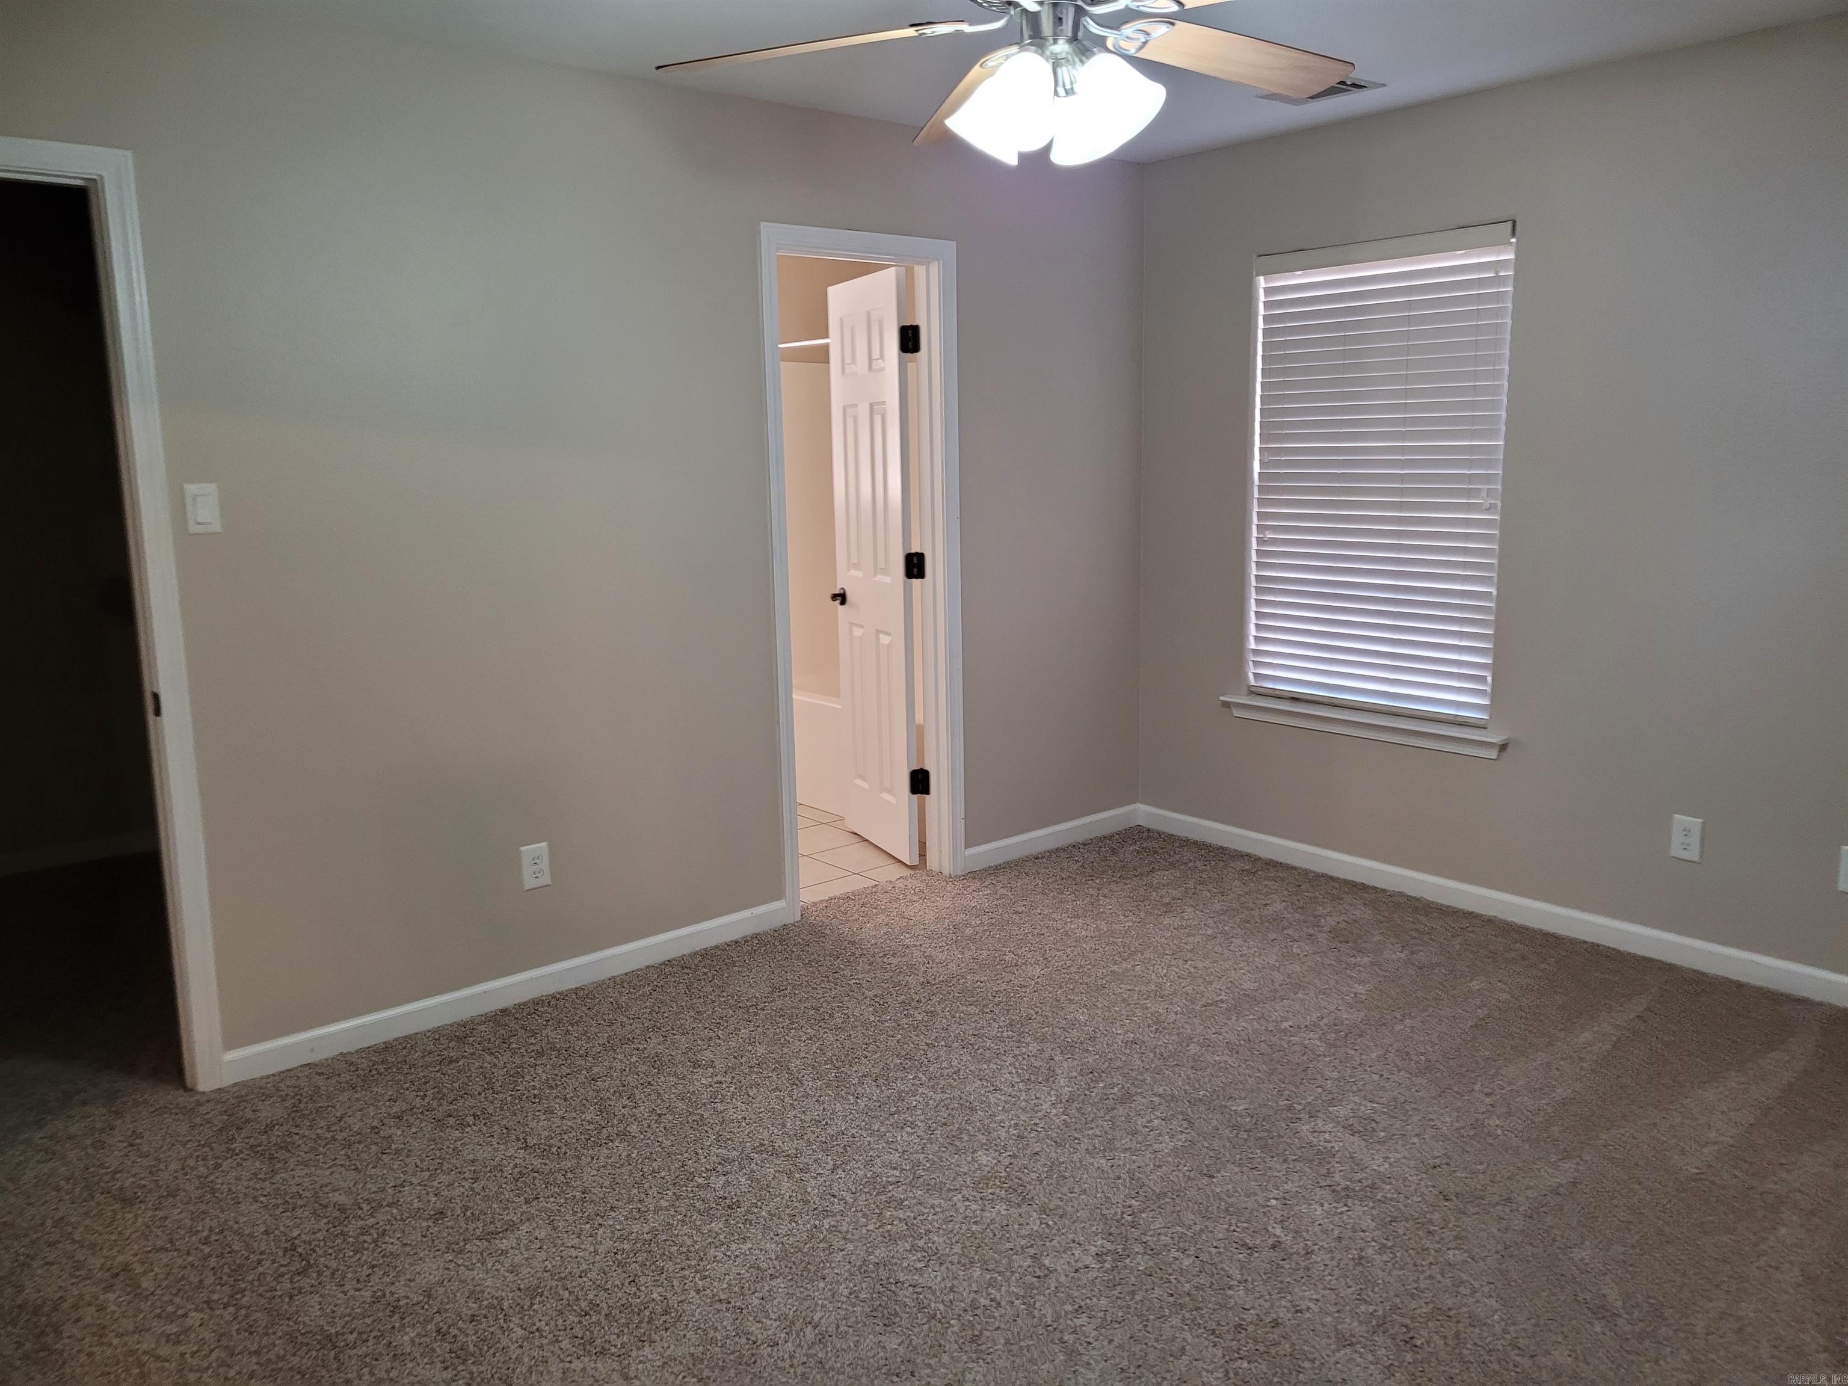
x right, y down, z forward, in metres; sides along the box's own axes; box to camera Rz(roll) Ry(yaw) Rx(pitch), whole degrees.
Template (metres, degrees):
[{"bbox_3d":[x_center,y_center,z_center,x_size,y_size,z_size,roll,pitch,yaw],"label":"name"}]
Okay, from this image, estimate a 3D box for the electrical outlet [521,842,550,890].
[{"bbox_3d":[-1.047,0.465,3.732,0.079,0.120,0.010,-10,13,-40],"label":"electrical outlet"}]

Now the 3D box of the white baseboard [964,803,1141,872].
[{"bbox_3d":[0.485,0.525,5.075,0.906,0.088,0.015,-10,13,-40],"label":"white baseboard"}]

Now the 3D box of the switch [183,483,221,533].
[{"bbox_3d":[-1.610,-0.410,3.096,0.067,0.110,0.010,-10,13,-40],"label":"switch"}]

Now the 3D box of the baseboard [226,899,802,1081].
[{"bbox_3d":[-1.042,0.782,3.783,1.601,0.087,0.015,-10,13,-40],"label":"baseboard"}]

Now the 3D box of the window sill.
[{"bbox_3d":[1.437,0.106,4.590,0.120,0.074,1.025,-10,13,-40],"label":"window sill"}]

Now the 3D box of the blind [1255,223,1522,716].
[{"bbox_3d":[1.449,-0.675,4.475,0.060,1.490,0.900,-10,13,-40],"label":"blind"}]

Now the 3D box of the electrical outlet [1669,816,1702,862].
[{"bbox_3d":[2.116,0.403,3.844,0.010,0.120,0.082,-10,13,-40],"label":"electrical outlet"}]

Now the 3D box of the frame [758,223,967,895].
[{"bbox_3d":[-0.197,-0.362,4.405,0.760,2.092,0.126,-10,13,-40],"label":"frame"}]

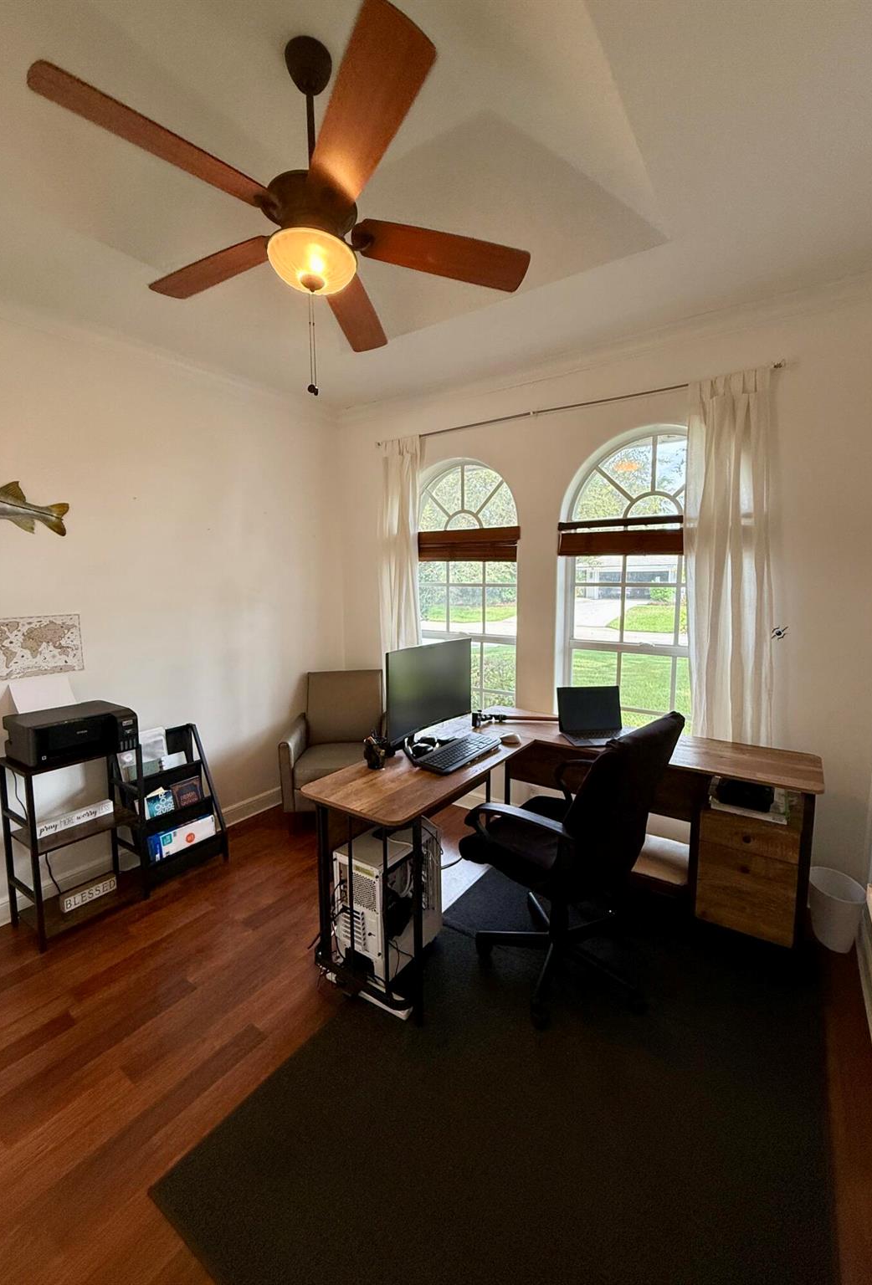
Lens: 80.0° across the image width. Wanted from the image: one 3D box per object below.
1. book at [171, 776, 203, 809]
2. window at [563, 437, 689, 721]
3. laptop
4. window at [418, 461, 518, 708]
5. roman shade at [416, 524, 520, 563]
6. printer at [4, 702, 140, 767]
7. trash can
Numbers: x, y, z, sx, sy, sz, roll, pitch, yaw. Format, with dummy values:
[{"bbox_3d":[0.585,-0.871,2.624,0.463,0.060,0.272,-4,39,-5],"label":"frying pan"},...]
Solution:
[{"bbox_3d":[-1.269,0.816,2.676,0.022,0.205,0.140,-18,-5,34],"label":"book"},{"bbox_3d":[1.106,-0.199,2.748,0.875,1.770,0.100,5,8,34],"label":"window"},{"bbox_3d":[0.759,0.344,2.427,0.313,0.217,0.271,0,7,-5],"label":"laptop"},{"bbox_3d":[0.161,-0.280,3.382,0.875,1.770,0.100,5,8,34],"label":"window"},{"bbox_3d":[0.136,-0.602,3.258,0.880,0.195,0.060,5,8,34],"label":"roman shade"},{"bbox_3d":[-1.574,0.383,2.256,0.333,0.172,0.382,5,8,35],"label":"printer"},{"bbox_3d":[1.651,1.117,2.157,0.180,0.244,0.265,2,7,16],"label":"trash can"}]

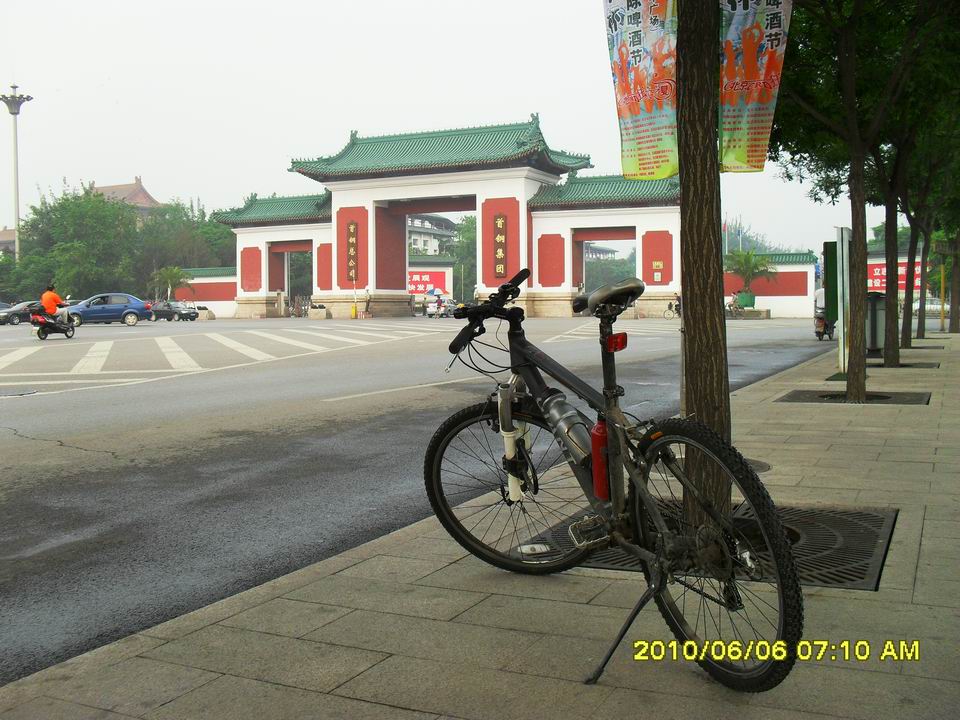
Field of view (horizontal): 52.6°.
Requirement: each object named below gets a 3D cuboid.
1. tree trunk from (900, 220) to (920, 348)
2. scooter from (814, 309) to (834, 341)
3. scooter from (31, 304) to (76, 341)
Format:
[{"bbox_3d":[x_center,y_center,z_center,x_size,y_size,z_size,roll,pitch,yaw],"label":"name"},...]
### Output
[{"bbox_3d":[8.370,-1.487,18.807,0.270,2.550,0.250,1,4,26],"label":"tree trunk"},{"bbox_3d":[9.389,-1.030,26.300,0.660,1.050,1.720,1,4,30],"label":"scooter"},{"bbox_3d":[-12.523,-1.149,28.600,0.660,1.100,1.750,0,3,14],"label":"scooter"}]

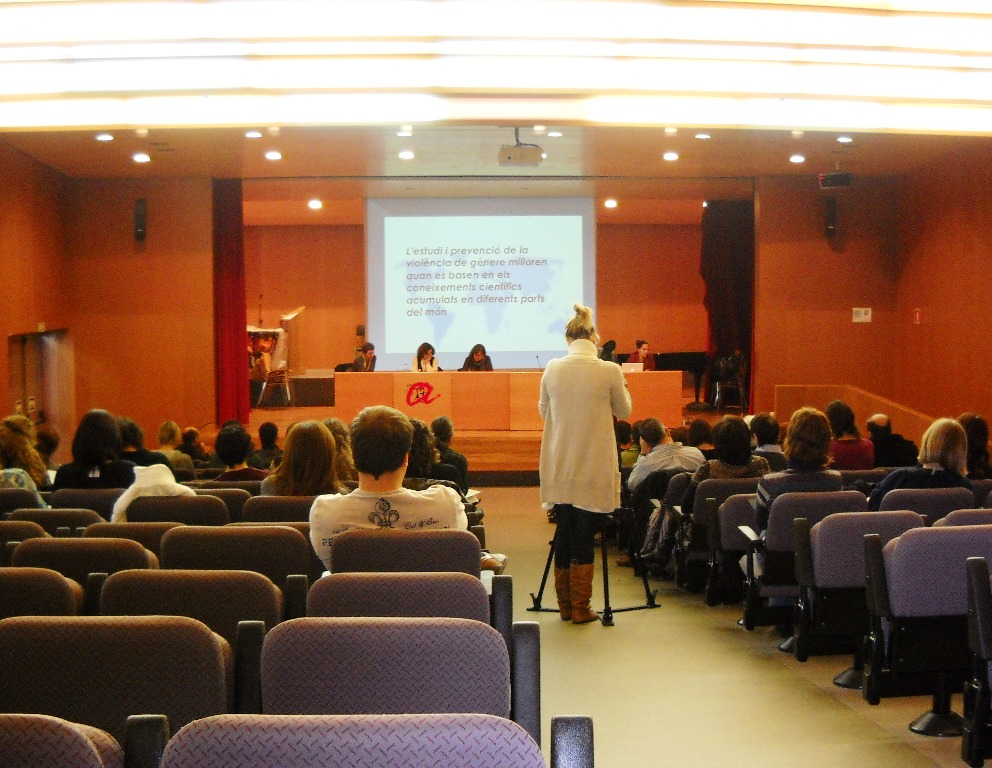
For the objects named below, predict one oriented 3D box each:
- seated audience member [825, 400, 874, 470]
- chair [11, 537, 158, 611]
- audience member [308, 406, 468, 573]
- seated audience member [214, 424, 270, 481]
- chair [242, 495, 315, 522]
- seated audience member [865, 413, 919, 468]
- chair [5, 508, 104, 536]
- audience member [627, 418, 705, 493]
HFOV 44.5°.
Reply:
[{"bbox_3d":[2.520,0.780,9.200,0.470,1.280,0.780,0,3,-10],"label":"seated audience member"},{"bbox_3d":[-1.487,0.946,4.625,0.580,0.800,0.550,0,4,6],"label":"chair"},{"bbox_3d":[-0.335,0.665,4.300,0.580,1.190,0.800,0,3,1],"label":"audience member"},{"bbox_3d":[-1.600,0.834,7.785,0.480,1.167,0.720,0,3,3],"label":"seated audience member"},{"bbox_3d":[-0.946,0.929,6.005,0.560,0.825,0.580,0,3,3],"label":"chair"},{"bbox_3d":[3.170,0.865,9.950,0.500,1.220,0.750,-1,3,-25],"label":"seated audience member"},{"bbox_3d":[-2.130,0.965,6.120,0.540,0.720,0.520,0,3,4],"label":"chair"},{"bbox_3d":[1.290,0.880,9.700,0.580,1.200,0.800,0,3,-4],"label":"audience member"}]

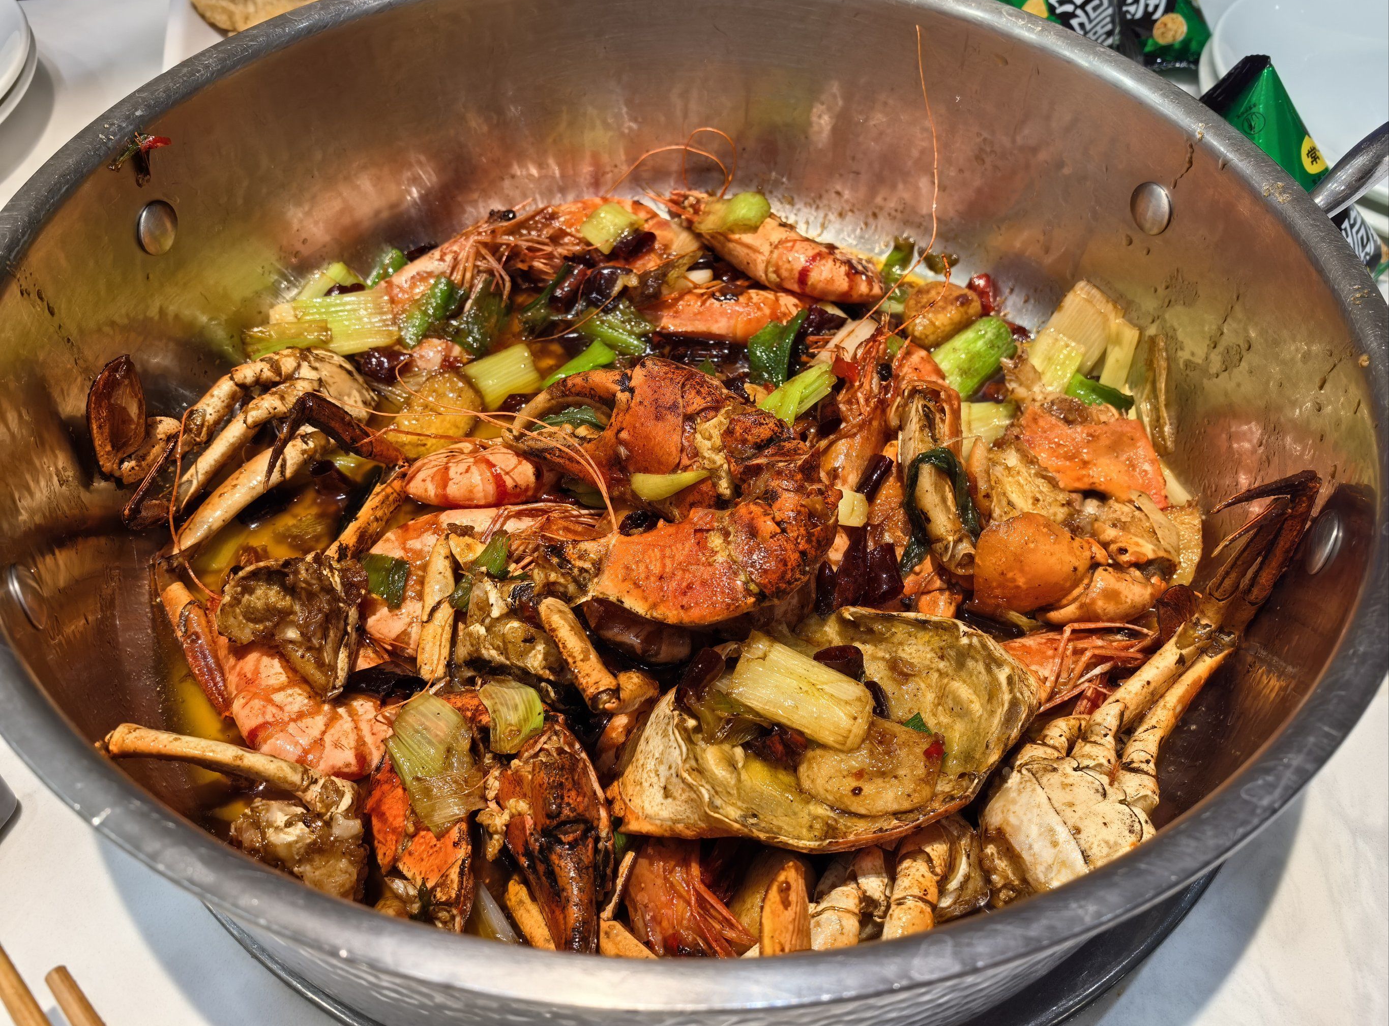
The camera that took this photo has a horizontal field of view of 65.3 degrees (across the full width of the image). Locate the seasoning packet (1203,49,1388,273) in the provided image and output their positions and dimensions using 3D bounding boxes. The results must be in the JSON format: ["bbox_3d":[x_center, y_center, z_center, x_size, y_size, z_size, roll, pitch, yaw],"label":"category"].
[{"bbox_3d":[0.227,-0.136,0.424,0.066,0.066,0.075,-37,60,-27],"label":"seasoning packet"}]

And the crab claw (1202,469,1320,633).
[{"bbox_3d":[0.158,0.011,0.304,0.024,0.016,0.048,25,86,17],"label":"crab claw"}]

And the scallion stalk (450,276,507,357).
[{"bbox_3d":[-0.074,-0.067,0.372,0.018,0.010,0.031,4,64,-6],"label":"scallion stalk"}]

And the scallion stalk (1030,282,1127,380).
[{"bbox_3d":[0.120,-0.057,0.338,0.017,0.014,0.032,35,100,32],"label":"scallion stalk"}]

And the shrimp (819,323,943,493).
[{"bbox_3d":[0.064,-0.037,0.371,0.031,0.028,0.058,14,52,9],"label":"shrimp"}]

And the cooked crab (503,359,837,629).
[{"bbox_3d":[-0.006,-0.007,0.327,0.090,0.043,0.068,1,52,-1],"label":"cooked crab"}]

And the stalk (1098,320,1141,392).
[{"bbox_3d":[0.139,-0.051,0.357,0.011,0.007,0.024,15,95,15],"label":"stalk"}]

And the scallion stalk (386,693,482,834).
[{"bbox_3d":[-0.065,0.062,0.270,0.021,0.011,0.033,-14,64,-12],"label":"scallion stalk"}]

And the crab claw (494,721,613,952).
[{"bbox_3d":[-0.028,0.066,0.219,0.022,0.019,0.050,-6,77,-2],"label":"crab claw"}]

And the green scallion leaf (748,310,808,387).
[{"bbox_3d":[0.025,-0.051,0.333,0.015,0.024,0.010,19,13,-5],"label":"green scallion leaf"}]

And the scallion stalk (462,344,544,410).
[{"bbox_3d":[-0.064,-0.045,0.357,0.023,0.011,0.015,-26,66,-21],"label":"scallion stalk"}]

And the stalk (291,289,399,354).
[{"bbox_3d":[-0.119,-0.064,0.369,0.035,0.014,0.018,2,61,0],"label":"stalk"}]

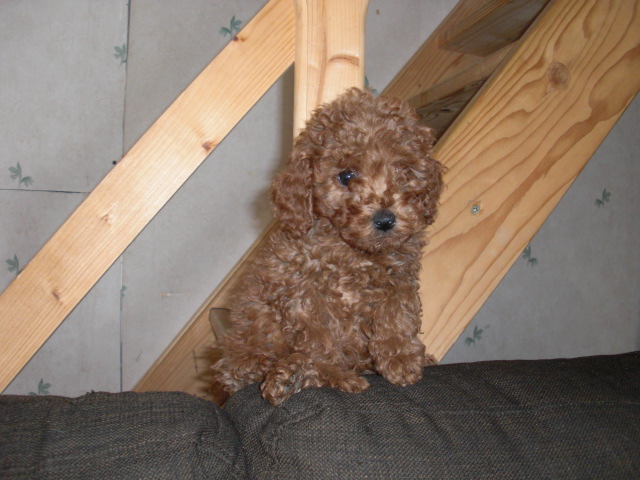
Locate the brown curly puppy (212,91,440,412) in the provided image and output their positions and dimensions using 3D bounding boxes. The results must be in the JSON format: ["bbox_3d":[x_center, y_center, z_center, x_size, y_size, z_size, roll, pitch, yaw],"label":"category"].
[{"bbox_3d":[0.006,0.006,0.640,0.160,0.270,0.195,-1,3,-35],"label":"brown curly puppy"}]

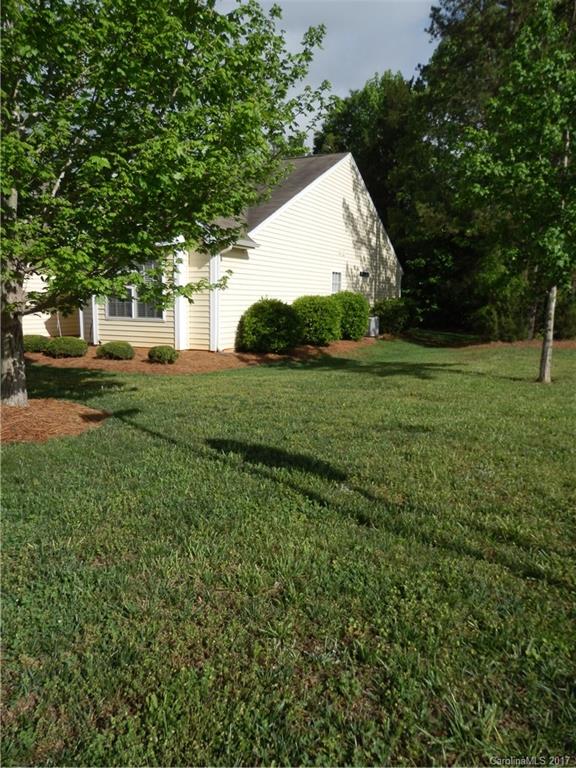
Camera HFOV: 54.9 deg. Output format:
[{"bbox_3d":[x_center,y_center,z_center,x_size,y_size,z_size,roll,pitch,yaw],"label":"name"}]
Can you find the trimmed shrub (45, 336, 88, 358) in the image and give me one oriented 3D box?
[{"bbox_3d":[-5.302,-0.872,13.248,1.051,0.499,0.925,1,8,0],"label":"trimmed shrub"}]

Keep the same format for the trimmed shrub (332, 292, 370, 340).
[{"bbox_3d":[2.035,-2.253,18.352,1.390,1.631,1.390,1,8,0],"label":"trimmed shrub"}]

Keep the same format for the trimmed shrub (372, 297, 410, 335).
[{"bbox_3d":[4.288,-2.831,23.095,1.624,1.566,1.543,1,8,0],"label":"trimmed shrub"}]

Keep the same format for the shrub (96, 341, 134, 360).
[{"bbox_3d":[-3.988,-0.773,12.836,0.886,0.422,0.798,1,8,0],"label":"shrub"}]

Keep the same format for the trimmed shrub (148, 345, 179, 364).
[{"bbox_3d":[-2.716,-0.633,12.114,0.662,0.394,0.629,1,8,0],"label":"trimmed shrub"}]

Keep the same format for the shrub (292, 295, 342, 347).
[{"bbox_3d":[0.834,-1.830,16.084,1.464,1.487,1.464,1,8,0],"label":"shrub"}]

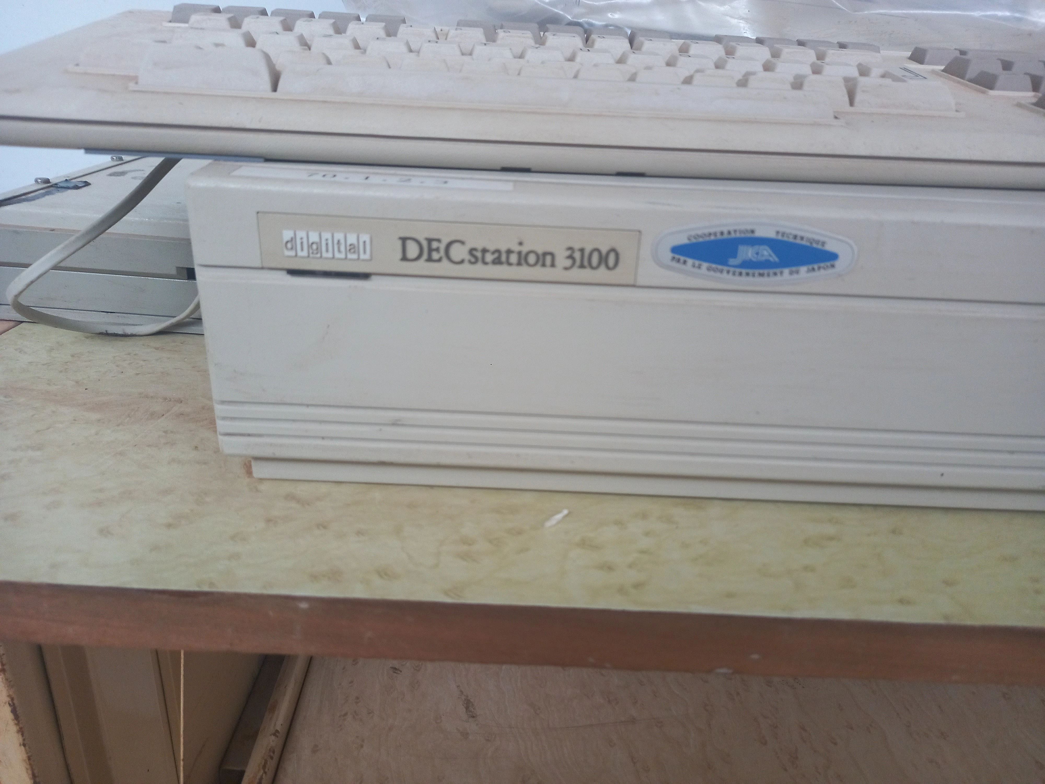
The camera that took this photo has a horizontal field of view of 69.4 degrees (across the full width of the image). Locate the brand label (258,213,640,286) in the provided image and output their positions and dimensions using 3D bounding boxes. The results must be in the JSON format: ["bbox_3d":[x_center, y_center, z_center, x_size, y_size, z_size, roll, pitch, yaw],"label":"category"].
[{"bbox_3d":[-0.020,-0.038,0.202,0.102,0.015,0.002,3,24,0],"label":"brand label"}]

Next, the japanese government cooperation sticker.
[{"bbox_3d":[0.062,-0.037,0.202,0.055,0.017,0.001,3,24,0],"label":"japanese government cooperation sticker"}]

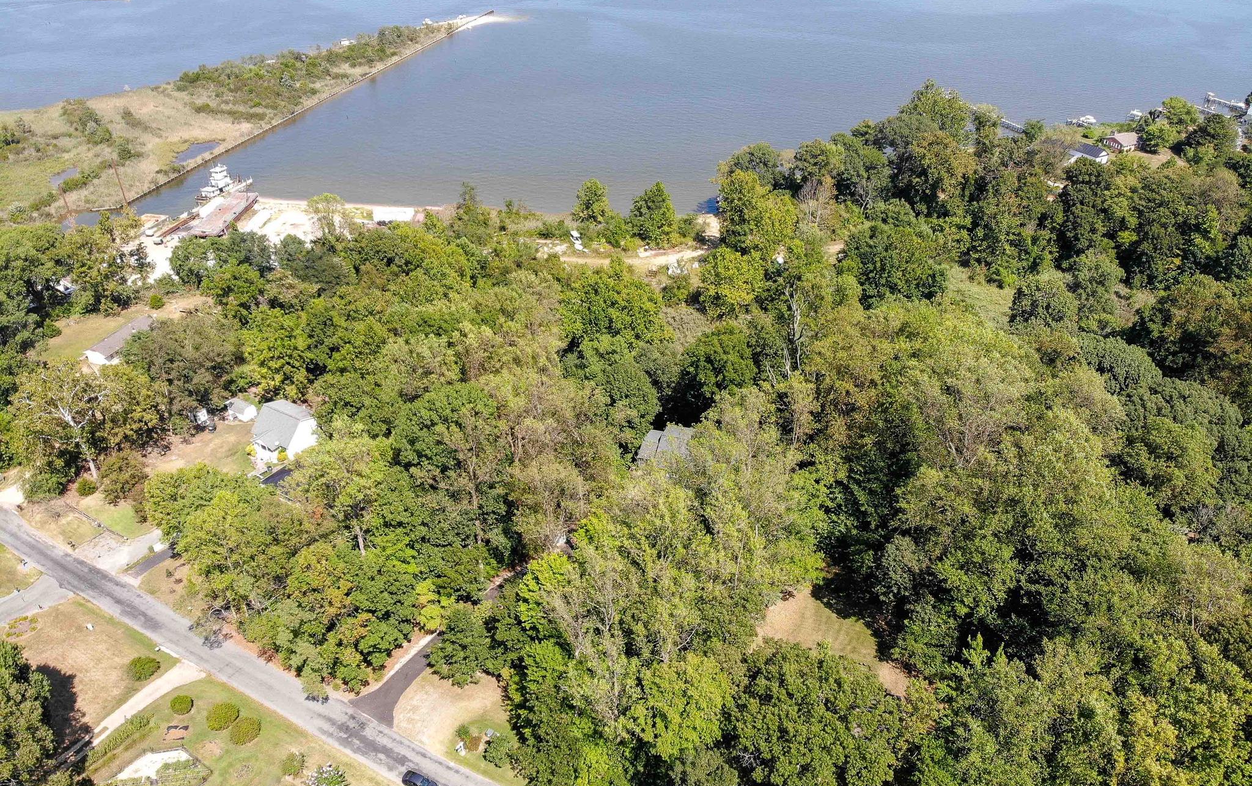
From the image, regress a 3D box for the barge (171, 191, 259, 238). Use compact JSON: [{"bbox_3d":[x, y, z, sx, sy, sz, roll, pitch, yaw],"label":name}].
[{"bbox_3d":[-139.500,-61.378,302.372,9.400,2.600,37.000,1,34,1],"label":"barge"}]

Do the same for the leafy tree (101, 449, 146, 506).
[{"bbox_3d":[-97.323,16.496,168.233,8.600,7.500,8.600,0,34,0],"label":"leafy tree"}]

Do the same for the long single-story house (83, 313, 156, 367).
[{"bbox_3d":[-126.053,-13.255,218.689,8.000,4.400,18.200,12,36,17],"label":"long single-story house"}]

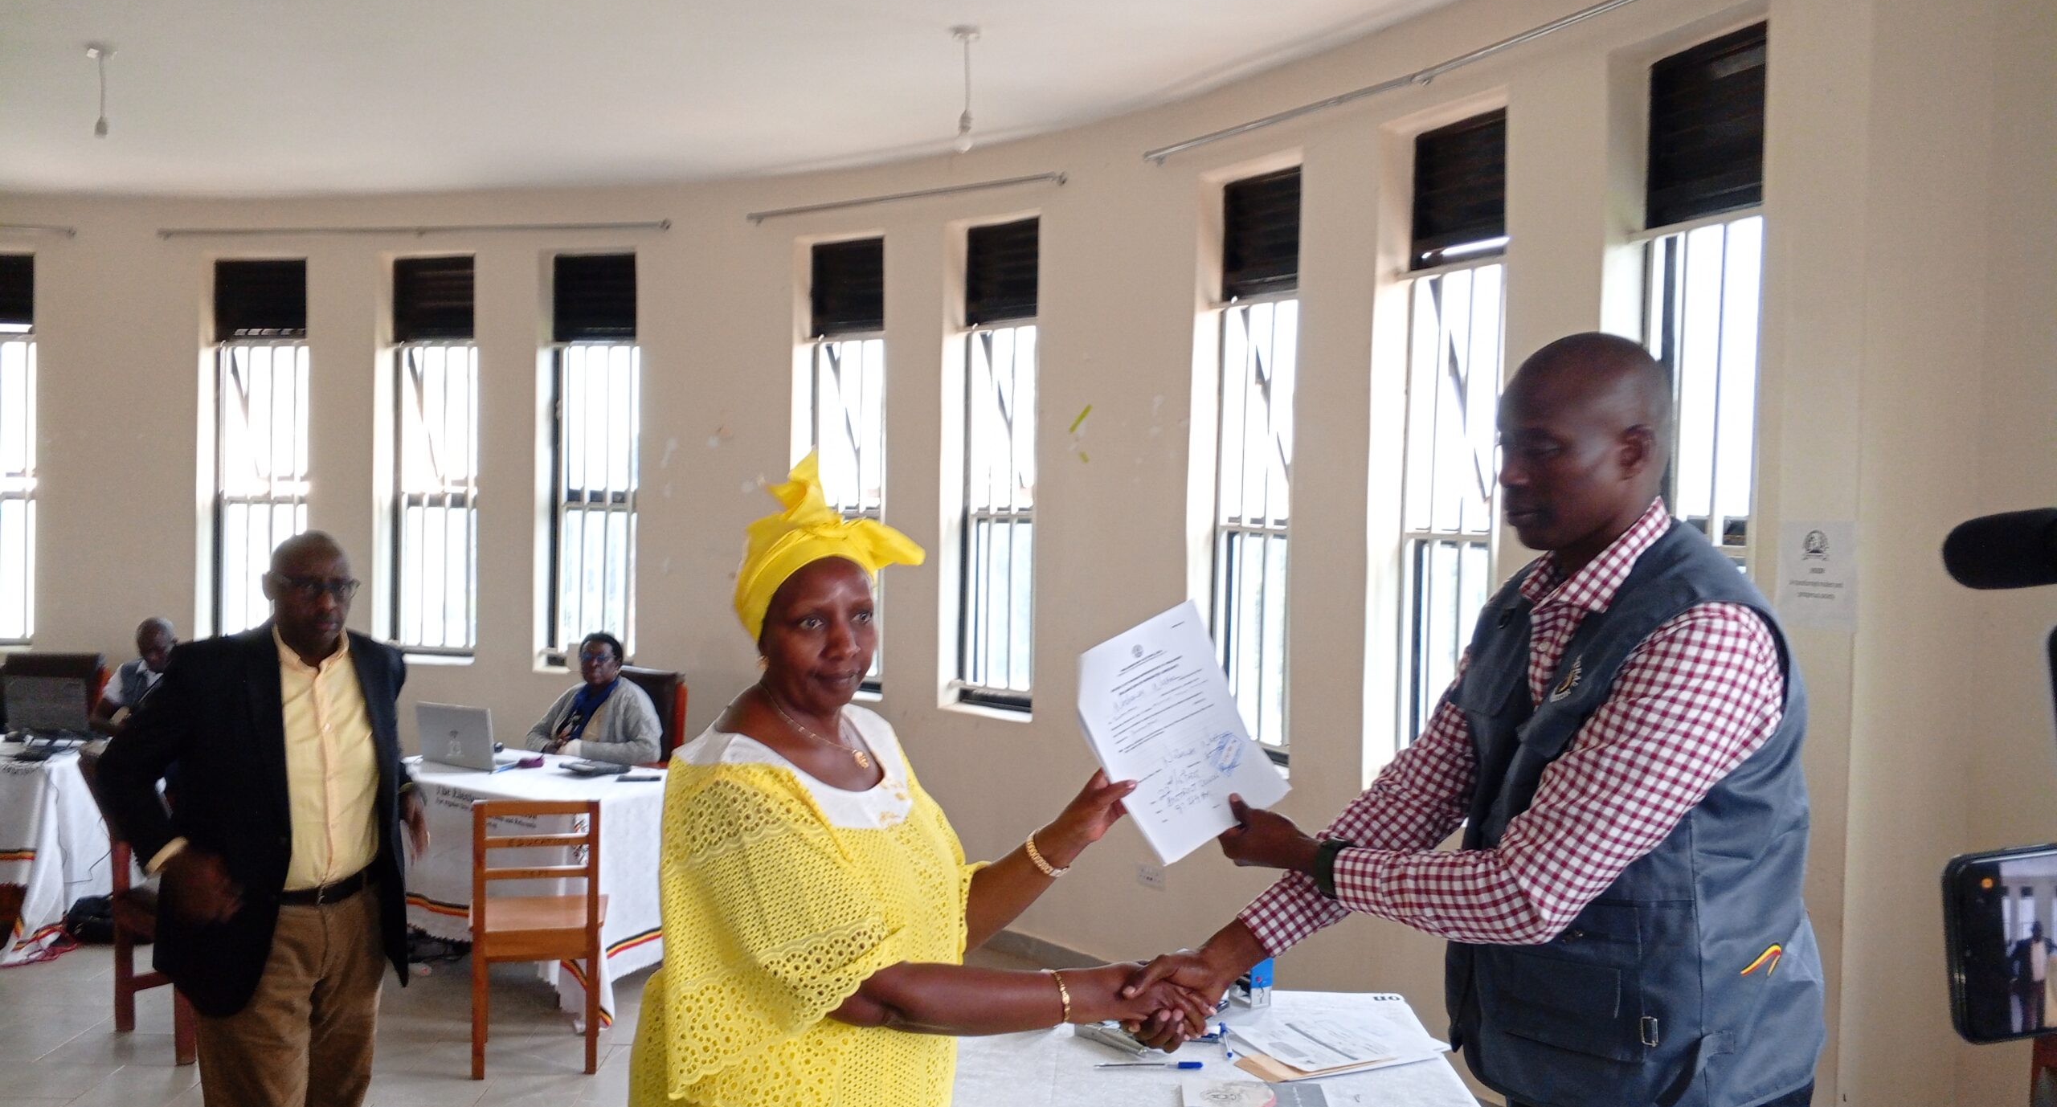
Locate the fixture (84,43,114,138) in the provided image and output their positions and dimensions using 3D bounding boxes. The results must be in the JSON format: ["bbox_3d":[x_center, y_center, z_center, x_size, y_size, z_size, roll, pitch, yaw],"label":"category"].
[{"bbox_3d":[-3.117,-1.552,5.380,0.095,0.315,0.095,1,1,0],"label":"fixture"}]

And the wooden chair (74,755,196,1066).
[{"bbox_3d":[-2.590,1.063,5.031,0.580,0.920,0.500,0,2,-42],"label":"wooden chair"}]

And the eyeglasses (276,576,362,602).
[{"bbox_3d":[-1.442,0.072,3.230,0.140,0.047,0.145,13,8,40],"label":"eyeglasses"}]

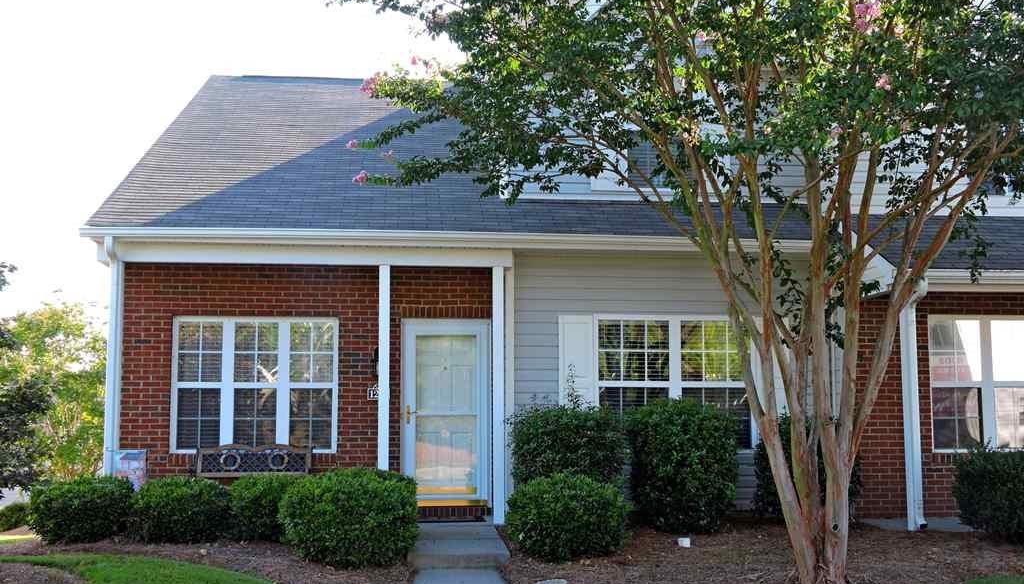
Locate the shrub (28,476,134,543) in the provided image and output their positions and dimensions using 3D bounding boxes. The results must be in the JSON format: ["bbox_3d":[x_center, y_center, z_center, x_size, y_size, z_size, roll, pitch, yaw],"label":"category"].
[{"bbox_3d":[-3.929,1.978,10.800,0.980,0.580,0.880,1,-6,-7],"label":"shrub"}]

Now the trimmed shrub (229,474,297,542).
[{"bbox_3d":[-2.356,2.075,11.400,0.830,0.600,0.820,1,-6,-8],"label":"trimmed shrub"}]

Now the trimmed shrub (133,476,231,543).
[{"bbox_3d":[-3.198,2.093,11.450,0.950,0.580,0.850,1,-6,-8],"label":"trimmed shrub"}]

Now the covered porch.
[{"bbox_3d":[-2.147,0.964,12.676,4.258,2.990,1.140,1,-6,-8],"label":"covered porch"}]

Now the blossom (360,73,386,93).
[{"bbox_3d":[-1.031,-1.552,8.807,0.190,0.165,0.170,1,-6,-8],"label":"blossom"}]

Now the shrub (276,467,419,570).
[{"bbox_3d":[-1.421,1.930,10.220,1.180,0.800,1.050,1,-6,-7],"label":"shrub"}]

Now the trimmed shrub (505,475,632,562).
[{"bbox_3d":[0.481,1.966,10.450,1.060,0.710,0.960,1,-6,-8],"label":"trimmed shrub"}]

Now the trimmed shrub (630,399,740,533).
[{"bbox_3d":[1.643,1.664,11.400,1.070,1.250,0.950,1,-6,-7],"label":"trimmed shrub"}]

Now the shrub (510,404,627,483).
[{"bbox_3d":[0.530,1.693,11.300,1.110,1.240,0.950,1,-6,-7],"label":"shrub"}]

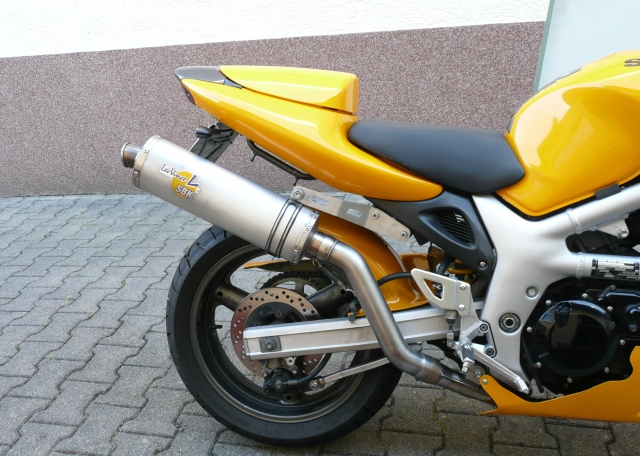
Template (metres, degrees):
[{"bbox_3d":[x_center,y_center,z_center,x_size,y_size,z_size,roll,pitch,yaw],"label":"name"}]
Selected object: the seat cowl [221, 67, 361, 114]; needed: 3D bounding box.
[{"bbox_3d":[-0.071,-0.323,1.497,0.346,0.128,0.220,0,9,12],"label":"seat cowl"}]

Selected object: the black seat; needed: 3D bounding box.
[{"bbox_3d":[0.263,-0.170,1.454,0.390,0.157,0.270,0,9,12],"label":"black seat"}]

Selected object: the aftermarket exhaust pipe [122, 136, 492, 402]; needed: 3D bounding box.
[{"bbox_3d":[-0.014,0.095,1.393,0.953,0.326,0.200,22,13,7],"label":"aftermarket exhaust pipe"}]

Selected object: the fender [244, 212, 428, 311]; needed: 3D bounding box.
[{"bbox_3d":[0.019,0.060,1.557,0.520,0.298,0.230,0,9,12],"label":"fender"}]

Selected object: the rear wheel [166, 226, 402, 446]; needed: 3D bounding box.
[{"bbox_3d":[-0.086,0.249,1.594,0.624,0.624,0.160,0,9,12],"label":"rear wheel"}]

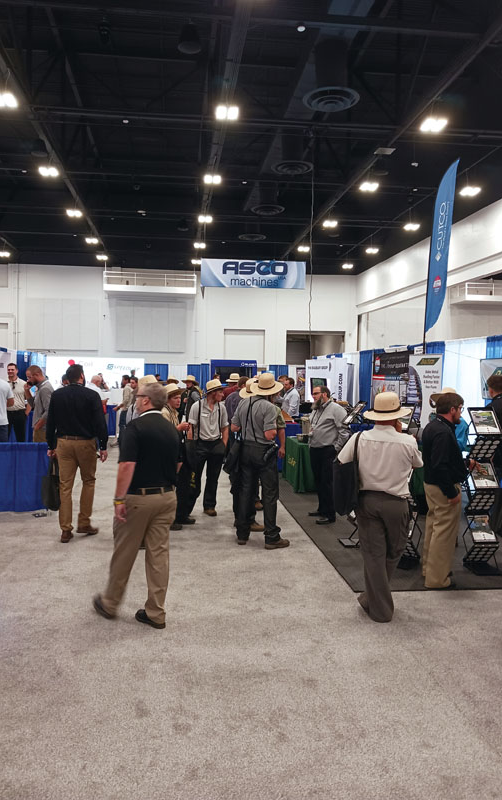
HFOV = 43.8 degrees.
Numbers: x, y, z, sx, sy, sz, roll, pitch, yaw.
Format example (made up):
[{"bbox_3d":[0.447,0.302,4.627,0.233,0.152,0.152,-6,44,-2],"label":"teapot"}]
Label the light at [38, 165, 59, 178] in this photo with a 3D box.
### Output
[{"bbox_3d":[-7.509,-8.498,23.109,0.620,0.160,0.700,0,2,-7],"label":"light"}]

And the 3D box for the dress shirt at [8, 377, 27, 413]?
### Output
[{"bbox_3d":[-4.093,-0.095,10.800,0.500,0.600,0.280,1,2,-7],"label":"dress shirt"}]

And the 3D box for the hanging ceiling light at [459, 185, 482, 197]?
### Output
[{"bbox_3d":[8.683,-8.297,24.657,0.650,0.200,0.720,1,2,-7],"label":"hanging ceiling light"}]

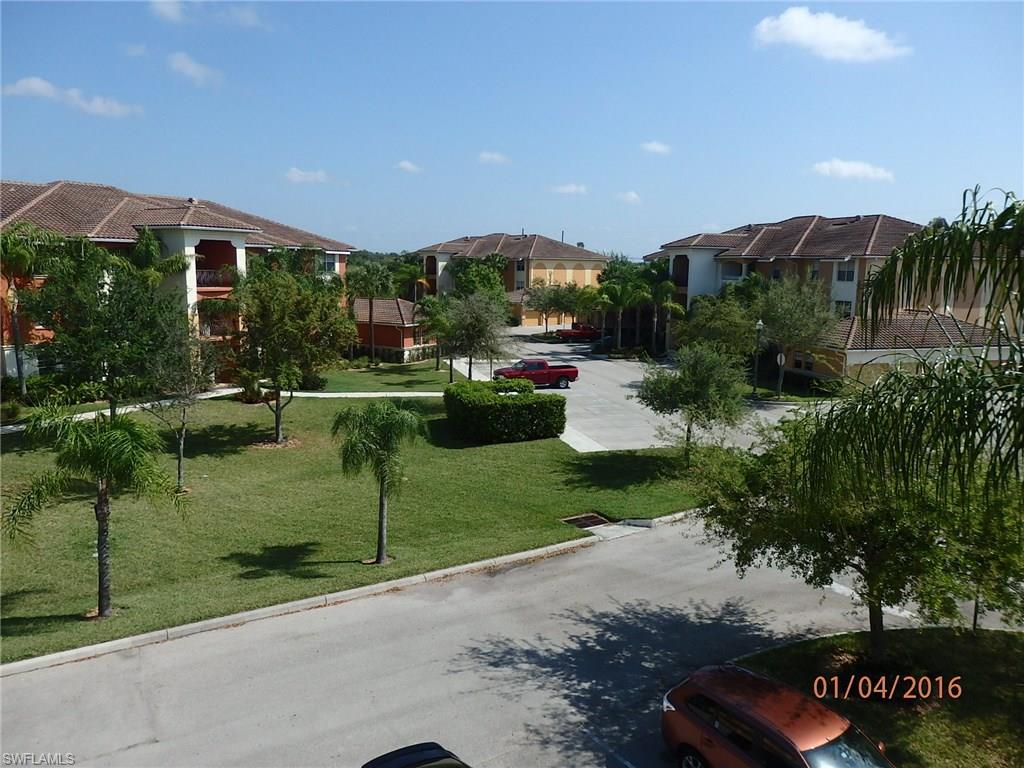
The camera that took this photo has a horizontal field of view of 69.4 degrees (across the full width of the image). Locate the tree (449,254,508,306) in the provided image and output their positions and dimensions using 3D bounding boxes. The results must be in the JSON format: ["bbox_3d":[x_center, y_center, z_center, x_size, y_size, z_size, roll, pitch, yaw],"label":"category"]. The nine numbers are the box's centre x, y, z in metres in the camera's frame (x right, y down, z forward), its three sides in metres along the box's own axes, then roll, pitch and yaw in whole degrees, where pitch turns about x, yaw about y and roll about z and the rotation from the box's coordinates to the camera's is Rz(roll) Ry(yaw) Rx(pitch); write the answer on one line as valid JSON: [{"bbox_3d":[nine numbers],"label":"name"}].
[{"bbox_3d":[-4.336,-11.728,97.272,7.587,10.970,7.587,0,8,-3],"label":"tree"}]

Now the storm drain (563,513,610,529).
[{"bbox_3d":[2.306,4.338,23.184,1.280,0.120,0.970,-5,9,-31],"label":"storm drain"}]

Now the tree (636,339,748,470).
[{"bbox_3d":[6.995,0.866,29.310,4.500,5.040,4.360,3,9,13],"label":"tree"}]

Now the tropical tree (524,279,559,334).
[{"bbox_3d":[3.794,-9.708,91.826,4.457,6.738,4.457,1,9,0],"label":"tropical tree"}]

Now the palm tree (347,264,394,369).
[{"bbox_3d":[-11.044,-5.544,57.812,3.740,8.110,3.630,-1,9,-11],"label":"palm tree"}]

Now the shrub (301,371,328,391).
[{"bbox_3d":[-13.605,-0.287,50.603,1.800,1.300,1.700,-2,8,-15],"label":"shrub"}]

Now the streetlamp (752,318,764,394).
[{"bbox_3d":[15.841,-1.709,47.919,0.500,5.100,0.500,3,8,18],"label":"streetlamp"}]

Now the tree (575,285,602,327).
[{"bbox_3d":[9.250,-9.325,90.873,3.190,5.760,3.090,2,9,6],"label":"tree"}]

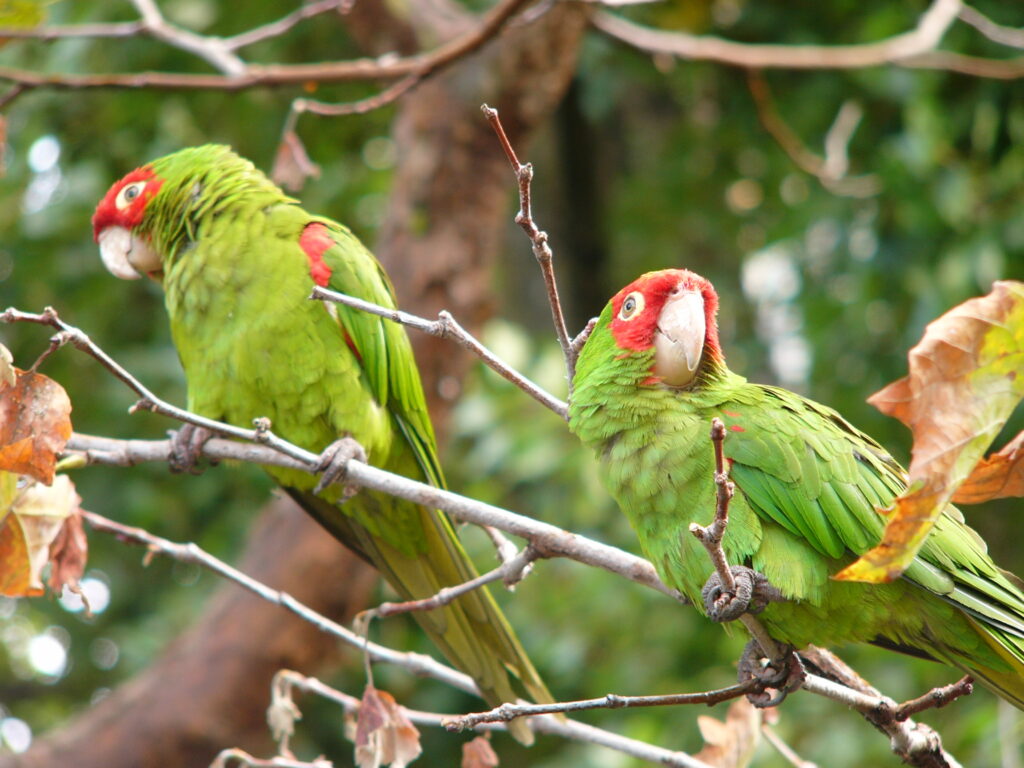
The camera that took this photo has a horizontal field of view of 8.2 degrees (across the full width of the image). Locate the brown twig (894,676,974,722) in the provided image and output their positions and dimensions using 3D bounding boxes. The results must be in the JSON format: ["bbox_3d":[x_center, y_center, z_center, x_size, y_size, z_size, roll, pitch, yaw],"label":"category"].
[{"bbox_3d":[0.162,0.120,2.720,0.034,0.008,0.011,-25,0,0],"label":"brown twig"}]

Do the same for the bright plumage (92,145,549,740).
[{"bbox_3d":[-0.075,0.023,2.800,0.175,0.238,0.105,4,-7,-41],"label":"bright plumage"}]

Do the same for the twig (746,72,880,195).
[{"bbox_3d":[0.149,-0.123,3.500,0.066,0.062,0.030,0,-5,0],"label":"twig"}]

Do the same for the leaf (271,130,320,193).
[{"bbox_3d":[-0.093,-0.096,3.050,0.021,0.027,0.014,1,-5,-6],"label":"leaf"}]

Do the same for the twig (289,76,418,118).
[{"bbox_3d":[-0.067,-0.123,3.050,0.056,0.013,0.015,-12,0,0],"label":"twig"}]

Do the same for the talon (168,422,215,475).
[{"bbox_3d":[-0.126,0.025,2.780,0.023,0.020,0.019,5,-7,-43],"label":"talon"}]

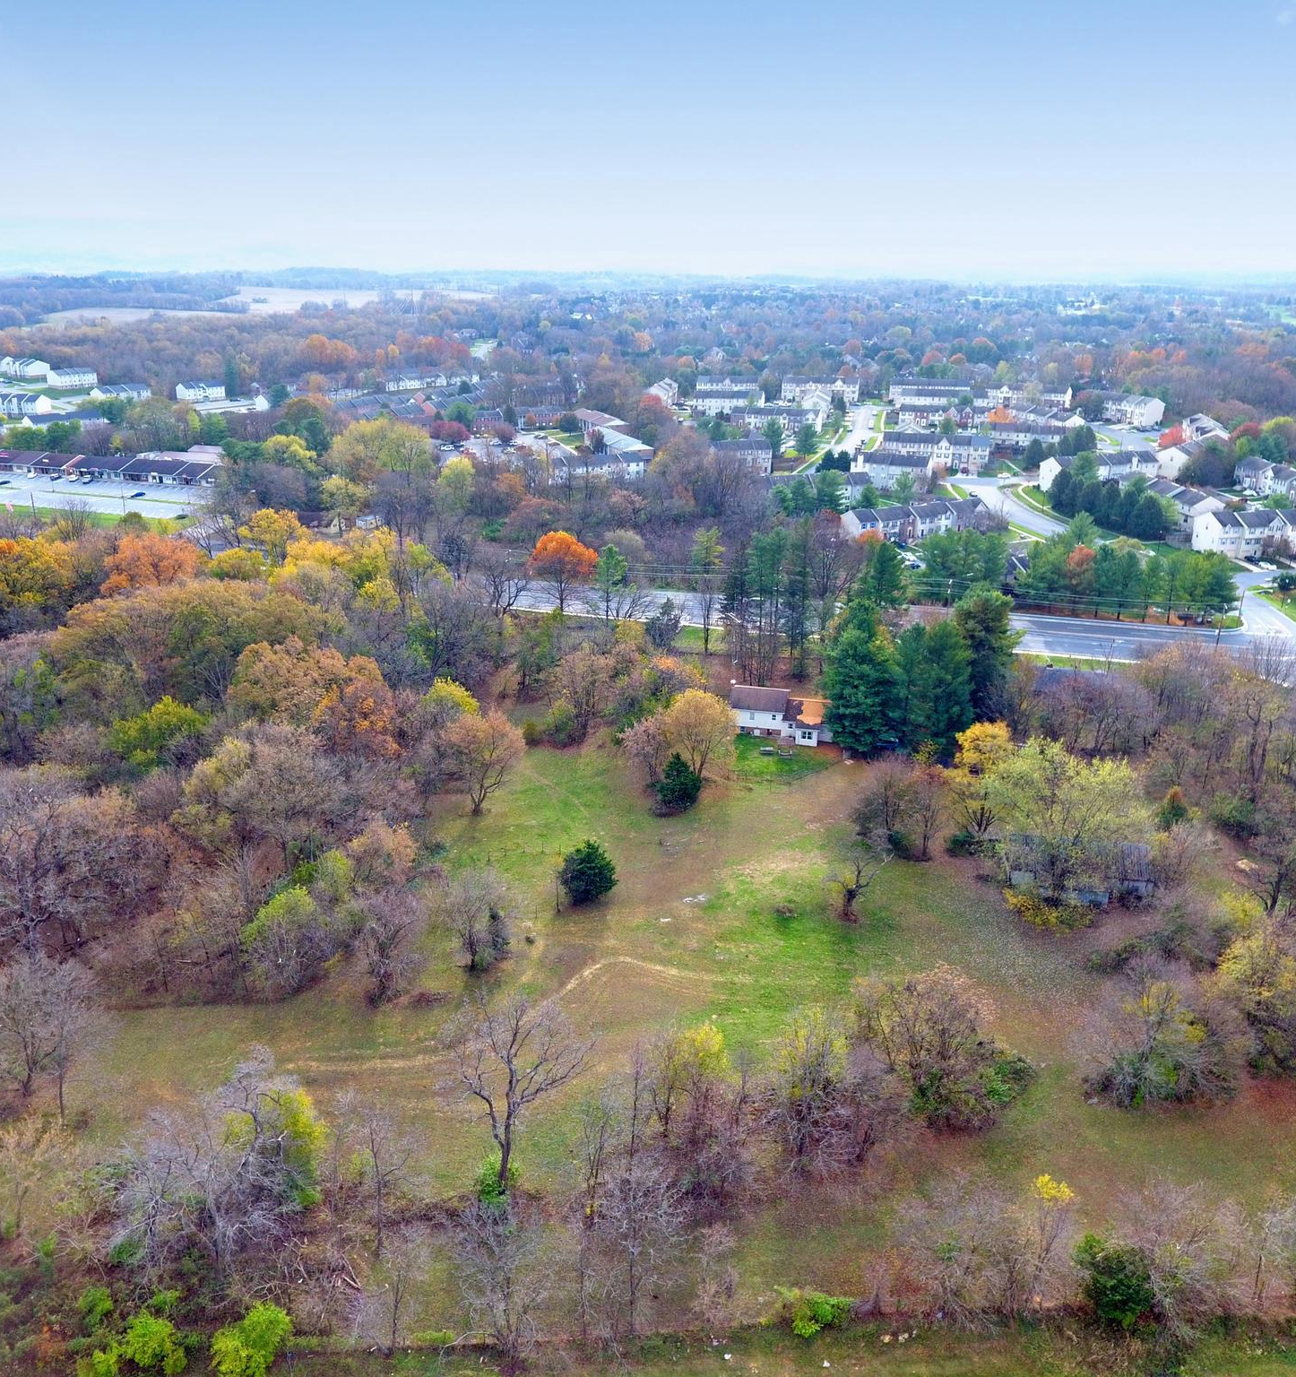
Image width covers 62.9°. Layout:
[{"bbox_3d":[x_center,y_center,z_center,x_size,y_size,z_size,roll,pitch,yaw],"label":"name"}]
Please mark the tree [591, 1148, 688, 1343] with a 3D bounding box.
[{"bbox_3d":[-0.820,39.500,74.300,6.500,16.270,6.170,0,21,0],"label":"tree"}]

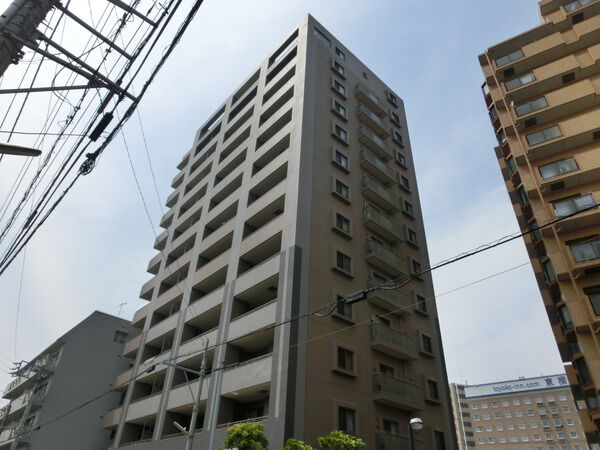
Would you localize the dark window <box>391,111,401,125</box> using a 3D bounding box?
[{"bbox_3d":[9.692,-10.816,41.951,1.080,1.070,0.161,29,-43,-32],"label":"dark window"}]

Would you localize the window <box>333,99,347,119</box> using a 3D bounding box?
[{"bbox_3d":[3.237,-9.432,33.991,1.242,1.192,0.149,30,-44,-31],"label":"window"}]

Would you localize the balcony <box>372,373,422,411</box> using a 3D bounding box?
[{"bbox_3d":[5.446,9.272,23.075,3.675,1.311,0.656,30,-44,-31],"label":"balcony"}]

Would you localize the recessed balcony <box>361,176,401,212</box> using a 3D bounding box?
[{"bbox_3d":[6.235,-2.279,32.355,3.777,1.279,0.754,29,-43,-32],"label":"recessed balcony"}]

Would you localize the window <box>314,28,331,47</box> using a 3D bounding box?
[{"bbox_3d":[2.055,-17.146,38.008,2.139,1.289,0.161,29,-43,-32],"label":"window"}]

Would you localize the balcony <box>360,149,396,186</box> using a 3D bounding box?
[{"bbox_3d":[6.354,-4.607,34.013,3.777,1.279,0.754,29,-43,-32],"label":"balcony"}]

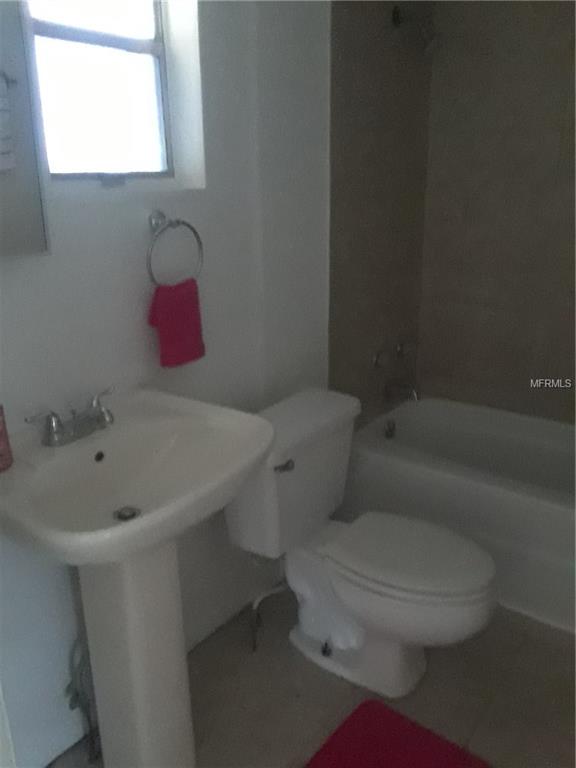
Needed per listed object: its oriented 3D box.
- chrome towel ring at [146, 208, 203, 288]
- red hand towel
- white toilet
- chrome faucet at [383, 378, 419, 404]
[{"bbox_3d":[-0.288,-0.318,1.595,0.076,0.180,0.170,12,21,35],"label":"chrome towel ring"},{"bbox_3d":[-0.272,-0.153,1.636,0.050,0.205,0.165,12,21,35],"label":"red hand towel"},{"bbox_3d":[0.222,0.461,1.873,0.725,0.700,0.460,12,21,35],"label":"white toilet"},{"bbox_3d":[0.441,0.027,2.659,0.140,0.070,0.060,12,21,35],"label":"chrome faucet"}]

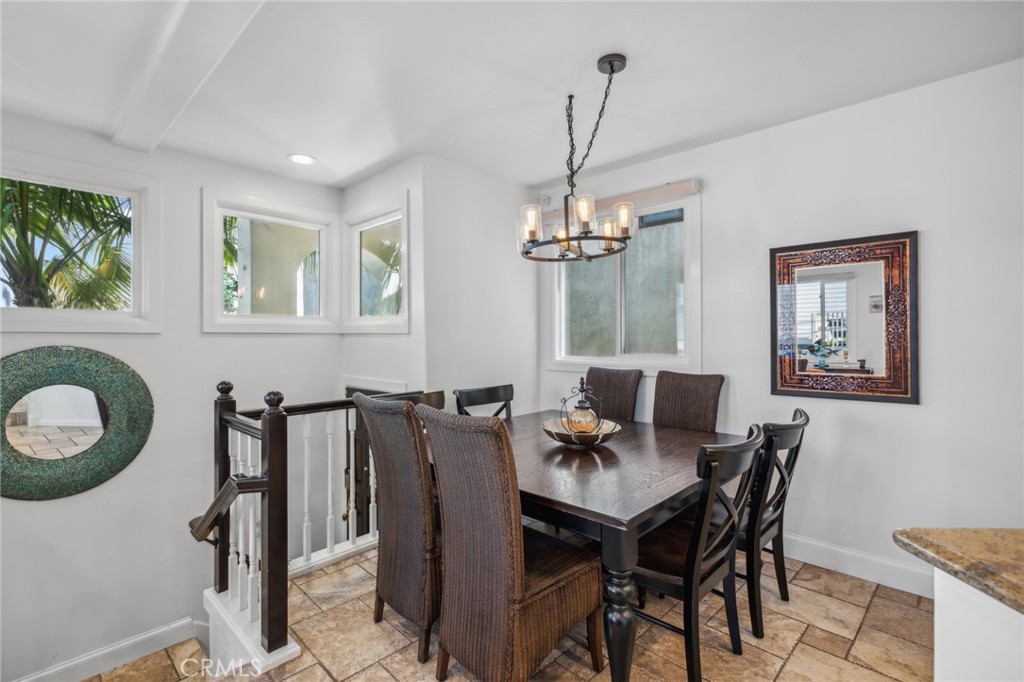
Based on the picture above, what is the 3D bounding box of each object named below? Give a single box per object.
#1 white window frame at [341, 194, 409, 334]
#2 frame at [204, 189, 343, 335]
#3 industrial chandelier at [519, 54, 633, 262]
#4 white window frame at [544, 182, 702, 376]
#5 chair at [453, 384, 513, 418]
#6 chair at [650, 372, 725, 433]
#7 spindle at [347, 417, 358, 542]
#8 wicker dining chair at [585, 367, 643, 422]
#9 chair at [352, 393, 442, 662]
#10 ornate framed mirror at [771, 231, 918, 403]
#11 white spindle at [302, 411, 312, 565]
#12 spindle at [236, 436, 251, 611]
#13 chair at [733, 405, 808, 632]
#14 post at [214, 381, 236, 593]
[{"bbox_3d":[-1.173,-0.604,3.877,1.109,1.109,0.100,0,0,44],"label":"white window frame"},{"bbox_3d":[-1.996,-0.619,3.878,0.100,1.124,1.096,0,0,44],"label":"frame"},{"bbox_3d":[0.371,-0.919,2.509,0.736,0.878,0.632,0,0,44],"label":"industrial chandelier"},{"bbox_3d":[0.833,-0.427,3.673,1.385,1.365,0.110,0,0,44],"label":"white window frame"},{"bbox_3d":[-0.020,0.797,3.096,0.521,0.925,0.635,0,0,-45],"label":"chair"},{"bbox_3d":[0.942,0.743,2.745,0.451,1.034,0.572,0,0,44],"label":"chair"},{"bbox_3d":[-0.963,0.816,2.756,0.034,0.819,0.034,0,0,-45],"label":"spindle"},{"bbox_3d":[0.538,0.742,3.135,0.451,1.034,0.572,0,0,44],"label":"wicker dining chair"},{"bbox_3d":[-0.365,0.795,2.189,0.472,1.099,0.612,0,0,44],"label":"chair"},{"bbox_3d":[1.781,-0.113,2.478,0.653,0.860,0.030,0,0,45],"label":"ornate framed mirror"},{"bbox_3d":[-1.225,0.873,2.730,0.032,0.873,0.032,0,0,44],"label":"white spindle"},{"bbox_3d":[-1.313,0.879,2.226,0.032,0.863,0.032,0,0,44],"label":"spindle"},{"bbox_3d":[1.072,0.800,2.222,0.521,0.925,0.635,0,0,-45],"label":"chair"},{"bbox_3d":[-1.522,0.762,2.416,0.082,1.098,0.082,0,0,44],"label":"post"}]

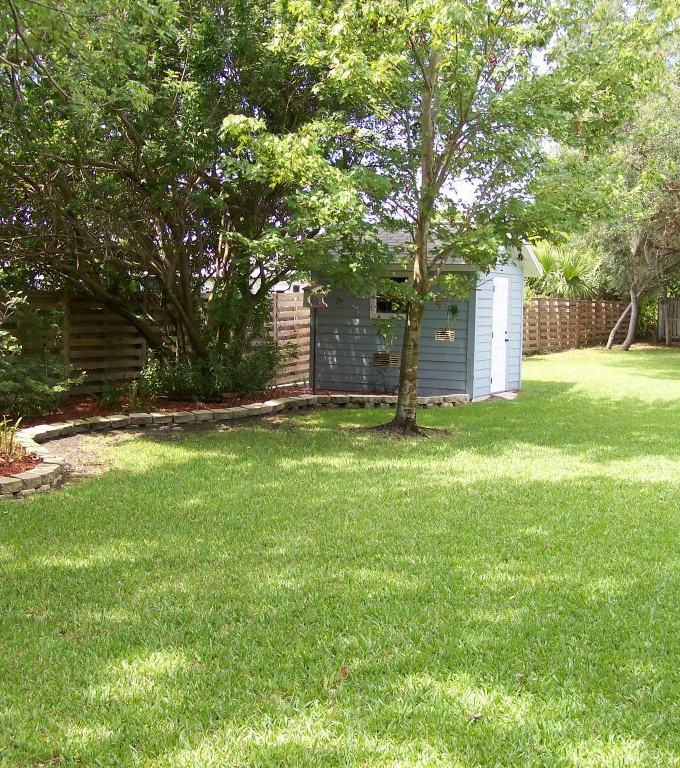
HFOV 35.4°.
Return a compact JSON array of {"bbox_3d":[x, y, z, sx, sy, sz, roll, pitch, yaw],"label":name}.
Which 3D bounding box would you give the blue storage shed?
[{"bbox_3d":[1.445,-1.371,19.854,3.650,3.000,2.940,4,5,30],"label":"blue storage shed"}]

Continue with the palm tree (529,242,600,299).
[{"bbox_3d":[8.258,-3.229,39.000,2.500,3.700,2.500,1,5,0],"label":"palm tree"}]

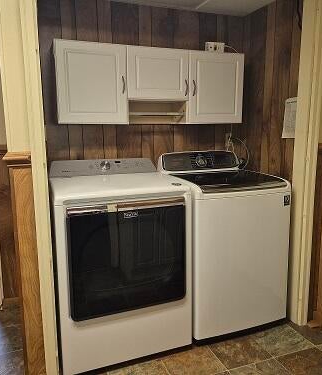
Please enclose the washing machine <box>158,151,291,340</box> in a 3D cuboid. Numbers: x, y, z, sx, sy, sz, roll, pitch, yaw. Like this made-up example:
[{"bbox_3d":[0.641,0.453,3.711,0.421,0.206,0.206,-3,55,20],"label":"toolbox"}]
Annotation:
[{"bbox_3d":[0.403,0.333,2.399,0.690,1.132,0.720,-4,10,-20],"label":"washing machine"}]

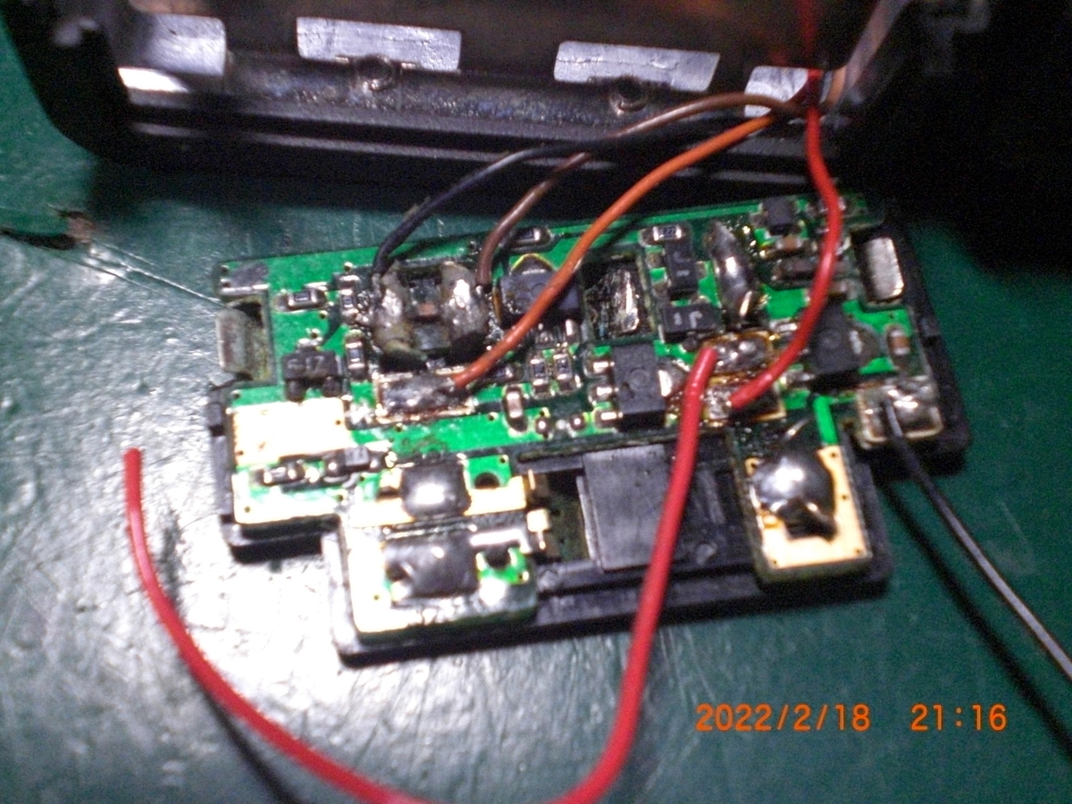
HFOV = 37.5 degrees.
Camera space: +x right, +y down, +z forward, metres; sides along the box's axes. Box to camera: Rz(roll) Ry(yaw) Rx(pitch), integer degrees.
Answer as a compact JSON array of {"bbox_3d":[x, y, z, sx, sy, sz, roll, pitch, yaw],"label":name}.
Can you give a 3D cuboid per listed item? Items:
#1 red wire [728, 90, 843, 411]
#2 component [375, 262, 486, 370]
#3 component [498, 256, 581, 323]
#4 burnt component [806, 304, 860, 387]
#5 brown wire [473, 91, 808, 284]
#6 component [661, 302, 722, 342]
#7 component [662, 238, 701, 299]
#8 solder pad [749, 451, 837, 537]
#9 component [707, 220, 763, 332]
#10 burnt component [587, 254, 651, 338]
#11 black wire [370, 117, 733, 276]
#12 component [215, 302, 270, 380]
[{"bbox_3d":[0.015,-0.009,0.090,0.004,0.004,0.022,15,63,6],"label":"red wire"},{"bbox_3d":[-0.006,-0.005,0.088,0.006,0.002,0.005,-7,63,-5],"label":"component"},{"bbox_3d":[0.000,-0.006,0.090,0.004,0.002,0.003,-7,63,-5],"label":"component"},{"bbox_3d":[0.017,-0.003,0.088,0.002,0.002,0.004,-7,63,-5],"label":"burnt component"},{"bbox_3d":[0.006,-0.014,0.091,0.023,0.003,0.004,-30,68,-16],"label":"brown wire"},{"bbox_3d":[0.009,-0.005,0.089,0.003,0.001,0.002,-7,63,-5],"label":"component"},{"bbox_3d":[0.008,-0.008,0.091,0.002,0.001,0.003,-7,63,-5],"label":"component"},{"bbox_3d":[0.014,0.005,0.084,0.004,0.001,0.004,-7,63,-5],"label":"solder pad"},{"bbox_3d":[0.011,-0.007,0.090,0.002,0.002,0.006,-8,63,-6],"label":"component"},{"bbox_3d":[0.005,-0.006,0.091,0.003,0.001,0.004,-7,63,-5],"label":"burnt component"},{"bbox_3d":[0.001,-0.013,0.091,0.024,0.003,0.003,-24,66,-13],"label":"black wire"},{"bbox_3d":[-0.017,-0.003,0.089,0.003,0.001,0.004,-7,63,-5],"label":"component"}]

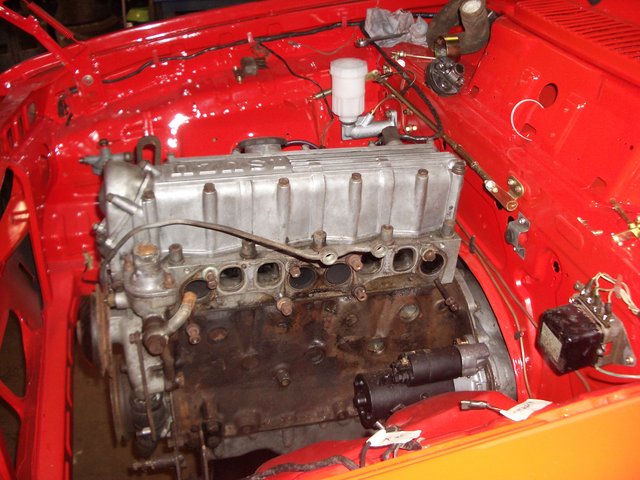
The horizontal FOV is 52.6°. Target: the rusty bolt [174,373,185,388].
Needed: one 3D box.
[{"bbox_3d":[-0.190,0.190,0.876,0.013,0.015,0.016,-6,27,-13],"label":"rusty bolt"}]

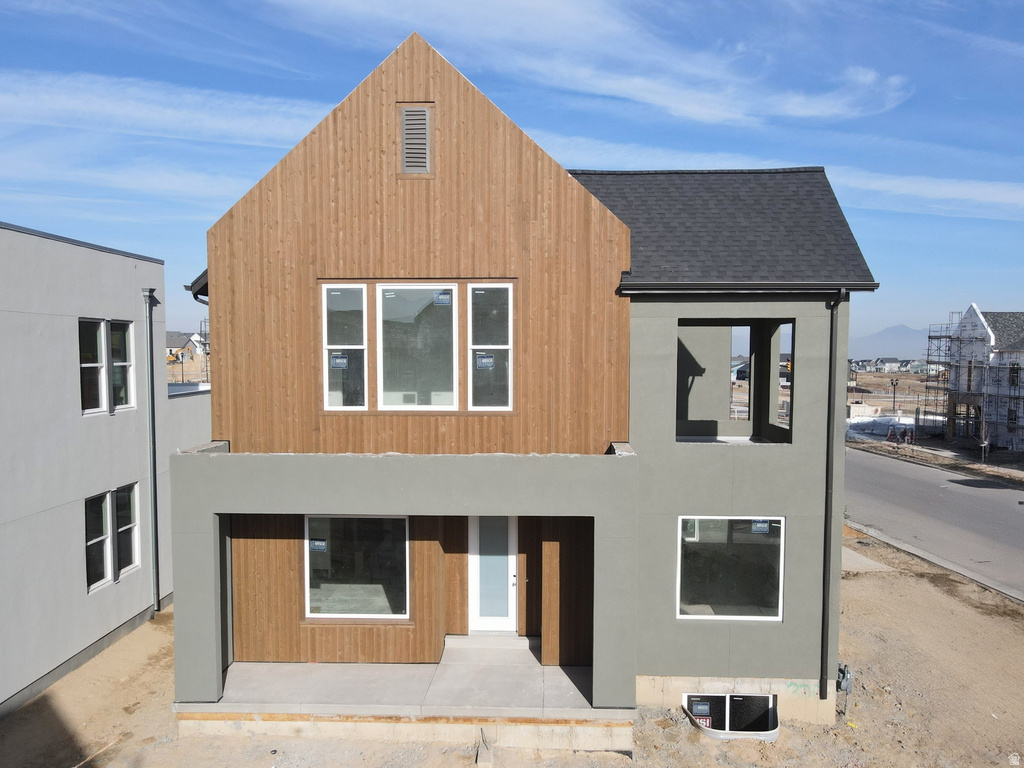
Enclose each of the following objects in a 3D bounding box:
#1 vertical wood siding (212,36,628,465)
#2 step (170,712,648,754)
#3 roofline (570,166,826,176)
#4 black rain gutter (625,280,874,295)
[{"bbox_3d":[-1.625,-2.256,12.136,7.211,7.242,0.286,0,3,2],"label":"vertical wood siding"},{"bbox_3d":[-1.714,5.439,11.281,7.171,0.500,0.337,0,3,2],"label":"step"},{"bbox_3d":[3.555,-4.115,13.782,4.985,0.173,0.286,0,3,2],"label":"roofline"},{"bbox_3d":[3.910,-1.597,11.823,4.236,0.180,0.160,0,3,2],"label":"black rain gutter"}]

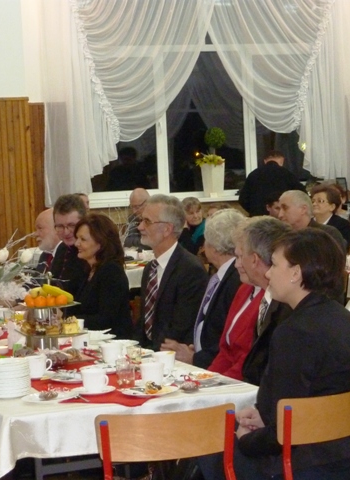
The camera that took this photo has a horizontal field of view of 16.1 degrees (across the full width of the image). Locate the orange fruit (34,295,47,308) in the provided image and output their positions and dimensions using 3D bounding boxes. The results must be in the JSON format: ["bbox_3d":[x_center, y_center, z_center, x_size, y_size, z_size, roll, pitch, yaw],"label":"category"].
[{"bbox_3d":[-0.551,0.252,5.080,0.055,0.050,0.055,-2,3,0],"label":"orange fruit"}]

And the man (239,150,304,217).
[{"bbox_3d":[0.812,0.043,10.207,0.580,1.600,0.500,-2,3,5],"label":"man"}]

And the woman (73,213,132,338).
[{"bbox_3d":[-0.459,0.507,6.063,0.750,1.280,0.460,-4,4,-22],"label":"woman"}]

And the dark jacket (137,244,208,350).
[{"bbox_3d":[-0.007,0.357,5.720,0.340,0.650,0.490,-4,4,-26],"label":"dark jacket"}]

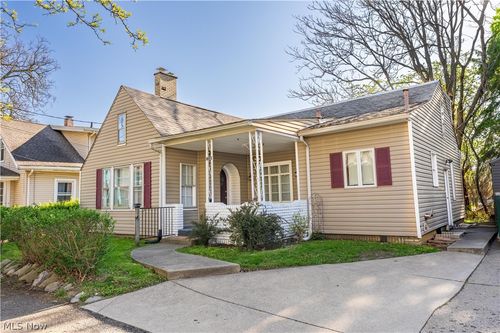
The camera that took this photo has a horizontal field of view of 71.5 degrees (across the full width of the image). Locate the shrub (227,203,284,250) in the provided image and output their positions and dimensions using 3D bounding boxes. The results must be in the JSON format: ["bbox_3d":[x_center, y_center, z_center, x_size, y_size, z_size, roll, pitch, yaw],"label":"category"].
[{"bbox_3d":[0.110,1.452,8.399,1.319,1.137,1.116,-6,-7,37],"label":"shrub"}]

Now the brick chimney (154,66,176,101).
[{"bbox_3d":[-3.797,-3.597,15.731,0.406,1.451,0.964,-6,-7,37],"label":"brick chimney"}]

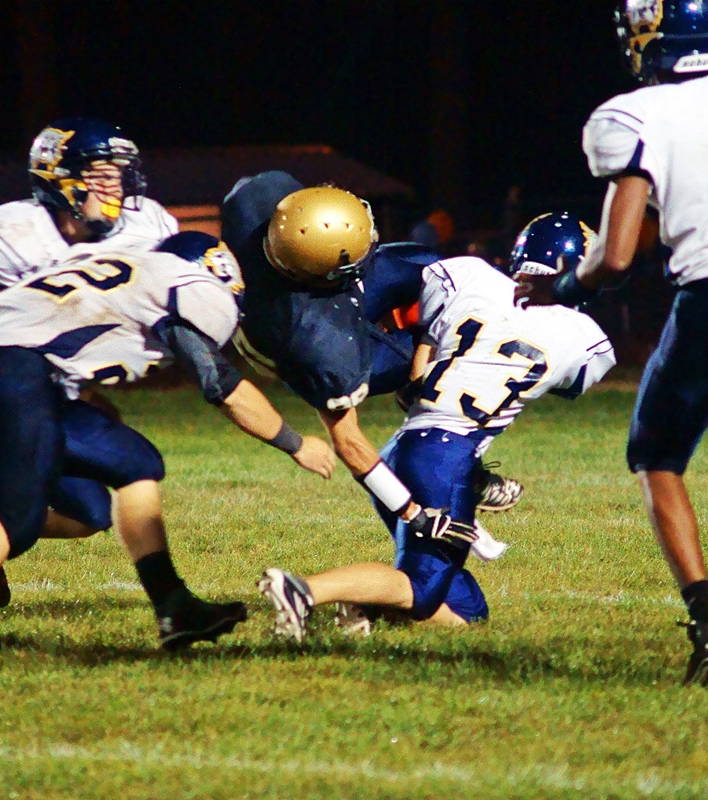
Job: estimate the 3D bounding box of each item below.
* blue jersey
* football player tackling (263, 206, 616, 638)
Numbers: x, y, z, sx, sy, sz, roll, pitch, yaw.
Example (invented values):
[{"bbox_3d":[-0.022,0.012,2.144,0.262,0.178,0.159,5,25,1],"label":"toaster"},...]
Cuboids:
[{"bbox_3d":[-0.087,-0.277,22.800,0.380,0.580,0.520,-22,-15,-9],"label":"blue jersey"},{"bbox_3d":[0.211,0.063,23.000,0.720,1.060,0.850,-1,1,30],"label":"football player tackling"}]

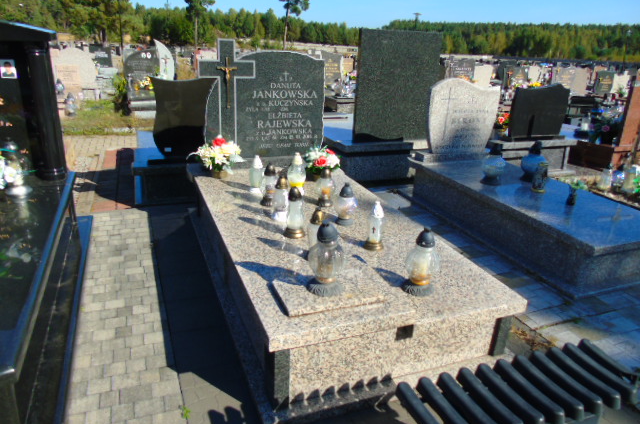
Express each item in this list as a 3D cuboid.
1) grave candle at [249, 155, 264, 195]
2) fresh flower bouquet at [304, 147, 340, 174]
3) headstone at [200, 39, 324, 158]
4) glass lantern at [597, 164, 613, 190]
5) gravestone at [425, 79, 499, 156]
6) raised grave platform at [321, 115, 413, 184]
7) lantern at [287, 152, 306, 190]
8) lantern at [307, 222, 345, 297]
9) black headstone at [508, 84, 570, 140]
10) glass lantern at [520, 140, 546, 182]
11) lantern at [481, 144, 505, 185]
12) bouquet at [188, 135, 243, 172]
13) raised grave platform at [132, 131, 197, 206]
[{"bbox_3d":[-0.439,-0.268,3.255,0.105,0.272,0.105,-4,20,-20],"label":"grave candle"},{"bbox_3d":[0.018,-0.405,3.519,0.270,0.230,0.250,3,21,-1],"label":"fresh flower bouquet"},{"bbox_3d":[-0.442,-0.871,3.638,0.980,0.900,0.095,-5,22,-20],"label":"headstone"},{"bbox_3d":[2.986,-0.378,4.826,0.155,0.275,0.155,-5,22,-20],"label":"glass lantern"},{"bbox_3d":[1.344,-0.918,4.446,0.770,0.710,0.090,-5,22,-20],"label":"gravestone"},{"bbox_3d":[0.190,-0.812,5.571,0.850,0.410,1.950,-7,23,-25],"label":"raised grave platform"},{"bbox_3d":[-0.162,-0.290,3.350,0.135,0.280,0.135,3,19,-1],"label":"lantern"},{"bbox_3d":[0.027,0.186,1.926,0.155,0.304,0.155,3,19,-1],"label":"lantern"},{"bbox_3d":[2.675,-1.239,5.636,0.800,0.630,0.090,-4,20,-20],"label":"black headstone"},{"bbox_3d":[1.826,-0.441,3.961,0.225,0.335,0.225,-5,22,-20],"label":"glass lantern"},{"bbox_3d":[1.442,-0.408,3.821,0.205,0.335,0.205,-5,22,-20],"label":"lantern"},{"bbox_3d":[-0.805,-0.426,3.599,0.420,0.310,0.320,-4,20,-20],"label":"bouquet"},{"bbox_3d":[-1.493,-0.541,4.903,0.895,0.353,1.800,-4,20,-20],"label":"raised grave platform"}]

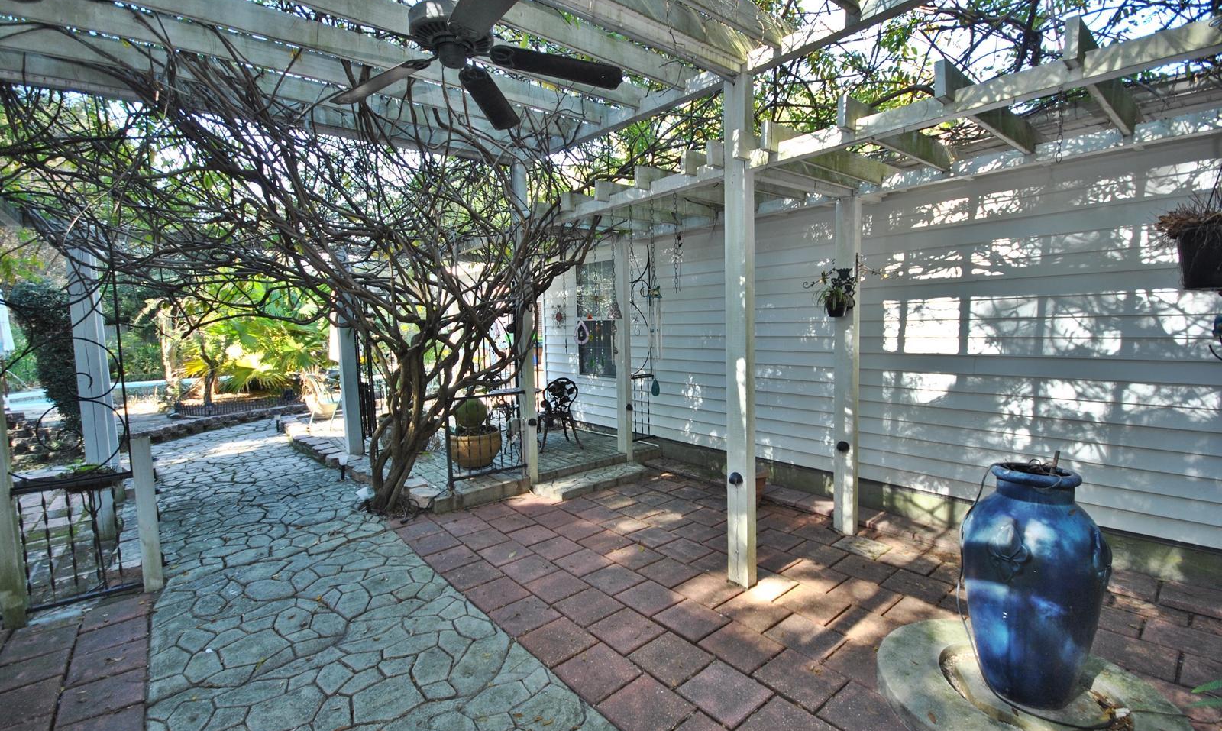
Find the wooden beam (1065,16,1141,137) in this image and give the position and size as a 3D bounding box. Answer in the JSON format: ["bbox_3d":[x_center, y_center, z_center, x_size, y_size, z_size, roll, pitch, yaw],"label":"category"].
[{"bbox_3d":[2.159,-1.198,2.216,1.360,0.142,0.040,-5,6,-38],"label":"wooden beam"}]

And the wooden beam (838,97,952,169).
[{"bbox_3d":[1.620,-1.233,2.808,1.360,0.142,0.040,-5,6,-38],"label":"wooden beam"}]

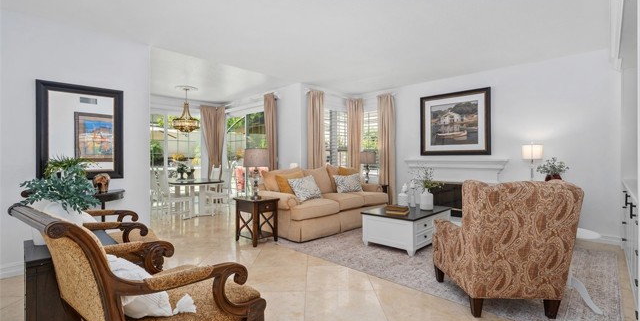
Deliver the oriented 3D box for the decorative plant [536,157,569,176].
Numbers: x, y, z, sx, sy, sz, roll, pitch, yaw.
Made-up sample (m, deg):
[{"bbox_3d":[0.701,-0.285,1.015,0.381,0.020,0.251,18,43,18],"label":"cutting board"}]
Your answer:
[{"bbox_3d":[3.360,0.080,4.120,0.350,0.260,0.340,0,0,38],"label":"decorative plant"}]

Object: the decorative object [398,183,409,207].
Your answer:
[{"bbox_3d":[1.355,0.565,4.620,0.160,0.370,0.160,0,0,-44],"label":"decorative object"}]

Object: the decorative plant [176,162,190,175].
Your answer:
[{"bbox_3d":[-2.980,0.180,6.200,0.270,0.330,0.270,0,0,-44],"label":"decorative plant"}]

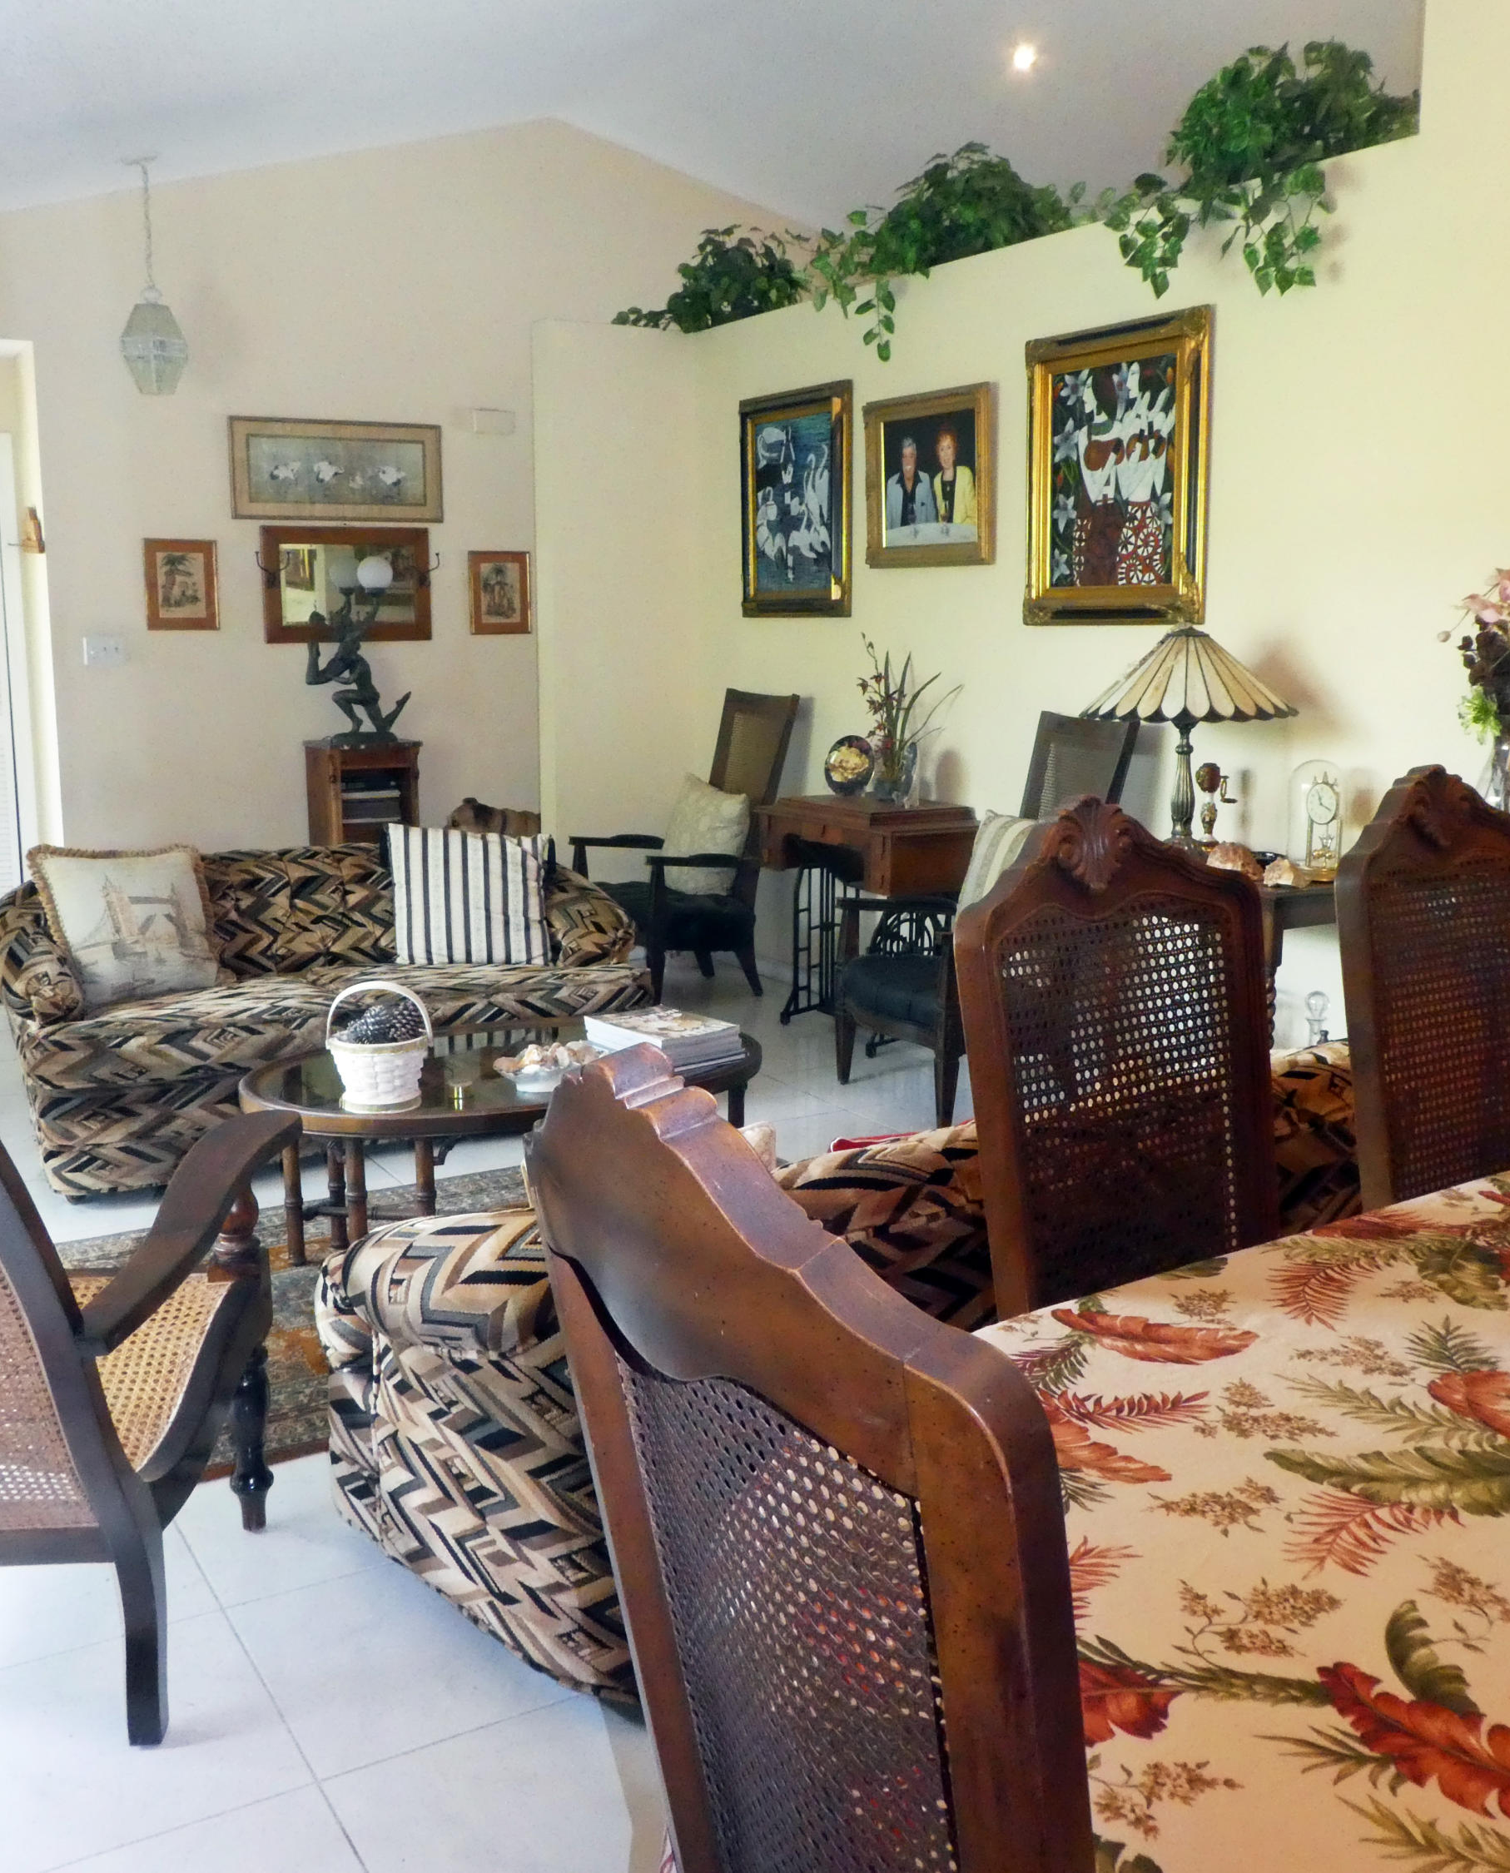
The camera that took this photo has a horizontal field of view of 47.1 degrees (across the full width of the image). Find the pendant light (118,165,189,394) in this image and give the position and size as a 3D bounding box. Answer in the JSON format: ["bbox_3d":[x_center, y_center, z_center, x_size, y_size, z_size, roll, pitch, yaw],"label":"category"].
[{"bbox_3d":[-2.266,-2.465,6.488,0.250,0.839,0.250,-6,12,-31],"label":"pendant light"}]

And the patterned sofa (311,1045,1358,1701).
[{"bbox_3d":[0.165,0.543,2.724,1.710,0.709,0.806,-6,12,-31],"label":"patterned sofa"}]

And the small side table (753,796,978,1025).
[{"bbox_3d":[0.374,-0.046,5.780,0.410,0.780,0.770,-6,12,-31],"label":"small side table"}]

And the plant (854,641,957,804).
[{"bbox_3d":[0.482,-0.686,5.615,0.222,0.525,0.306,-6,12,-31],"label":"plant"}]

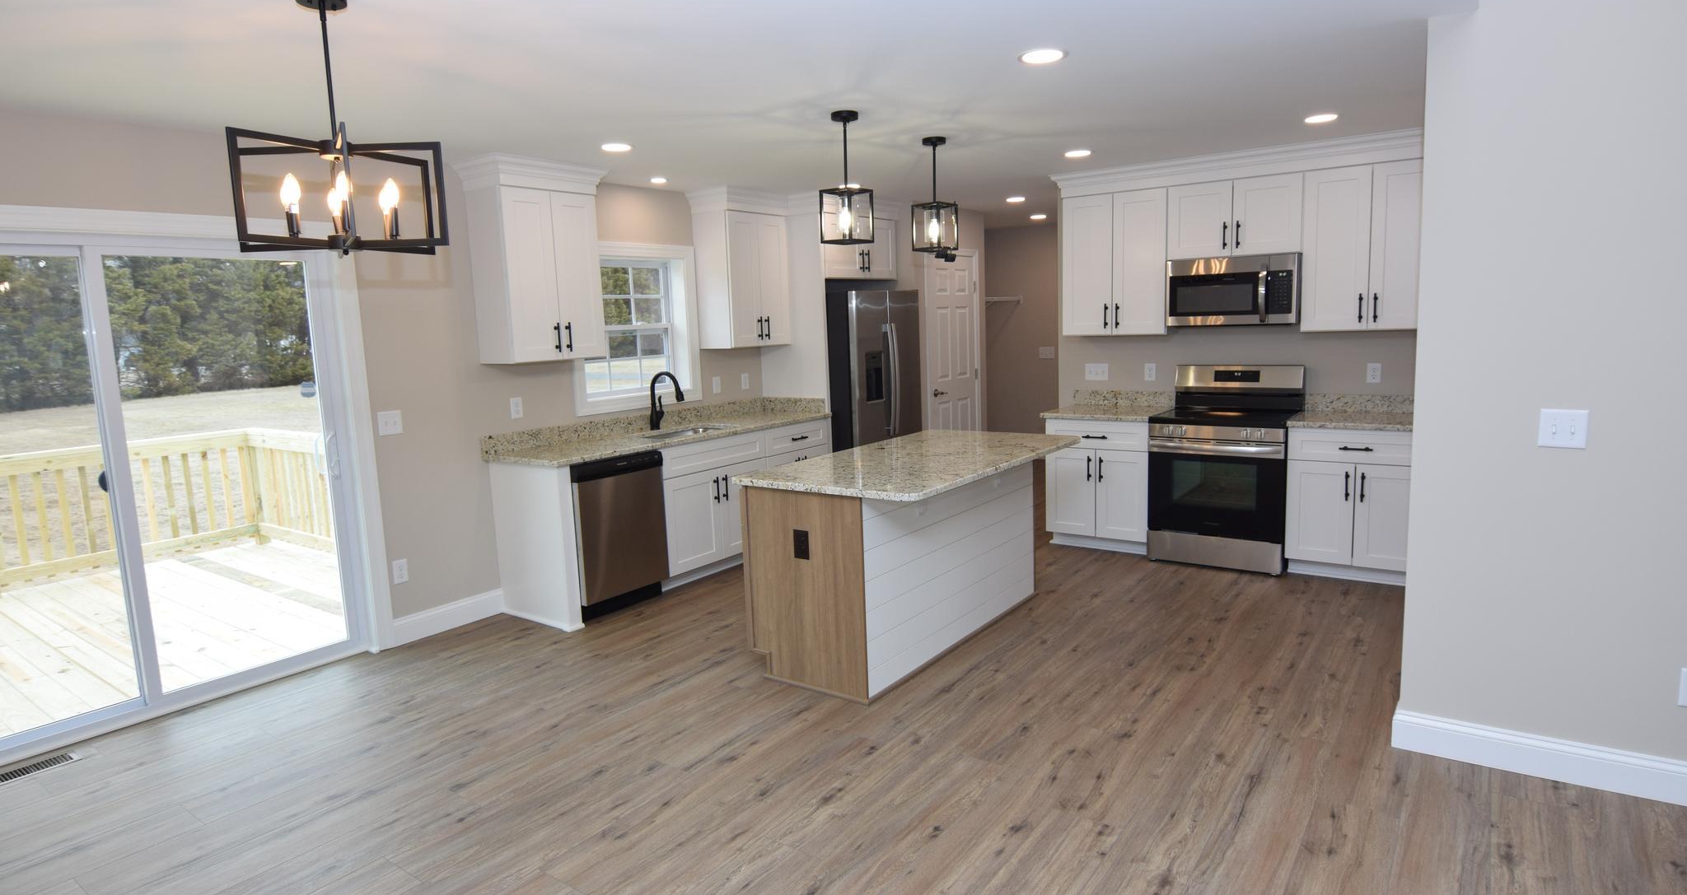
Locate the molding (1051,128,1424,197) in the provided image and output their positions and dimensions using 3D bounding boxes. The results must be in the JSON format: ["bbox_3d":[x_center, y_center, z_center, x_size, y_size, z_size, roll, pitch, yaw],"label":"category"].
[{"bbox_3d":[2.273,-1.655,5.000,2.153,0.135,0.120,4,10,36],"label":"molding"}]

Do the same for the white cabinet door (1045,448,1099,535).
[{"bbox_3d":[1.506,0.290,5.571,0.334,0.580,0.027,4,10,37],"label":"white cabinet door"}]

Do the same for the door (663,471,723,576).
[{"bbox_3d":[-0.891,0.443,5.091,0.021,0.590,0.460,4,10,36],"label":"door"}]

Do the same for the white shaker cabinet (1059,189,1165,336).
[{"bbox_3d":[1.863,-1.217,5.658,0.684,0.906,0.325,4,11,36],"label":"white shaker cabinet"}]

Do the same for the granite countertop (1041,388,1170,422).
[{"bbox_3d":[1.784,-0.279,5.643,0.702,0.132,0.654,4,10,36],"label":"granite countertop"}]

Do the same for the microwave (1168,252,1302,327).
[{"bbox_3d":[2.437,-0.963,5.214,0.757,0.418,0.378,4,10,36],"label":"microwave"}]

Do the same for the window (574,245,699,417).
[{"bbox_3d":[-1.372,-0.782,5.462,0.120,1.049,1.083,4,10,36],"label":"window"}]

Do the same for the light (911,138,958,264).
[{"bbox_3d":[0.467,-1.259,4.248,0.180,0.545,0.180,4,11,36],"label":"light"}]

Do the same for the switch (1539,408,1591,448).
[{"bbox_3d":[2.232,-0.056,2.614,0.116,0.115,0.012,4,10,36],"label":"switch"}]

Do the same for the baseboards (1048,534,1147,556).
[{"bbox_3d":[1.702,0.624,5.609,0.678,0.100,0.020,4,10,36],"label":"baseboards"}]

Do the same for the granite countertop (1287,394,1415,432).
[{"bbox_3d":[2.966,-0.200,4.816,0.667,0.133,0.655,4,11,36],"label":"granite countertop"}]

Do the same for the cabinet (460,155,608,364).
[{"bbox_3d":[-1.657,-1.002,4.641,0.394,1.045,0.690,4,10,36],"label":"cabinet"}]

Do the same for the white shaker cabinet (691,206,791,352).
[{"bbox_3d":[-0.702,-1.164,5.968,0.324,0.915,0.620,4,10,36],"label":"white shaker cabinet"}]

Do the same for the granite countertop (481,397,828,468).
[{"bbox_3d":[-1.033,-0.137,5.377,0.655,0.133,2.314,4,11,36],"label":"granite countertop"}]

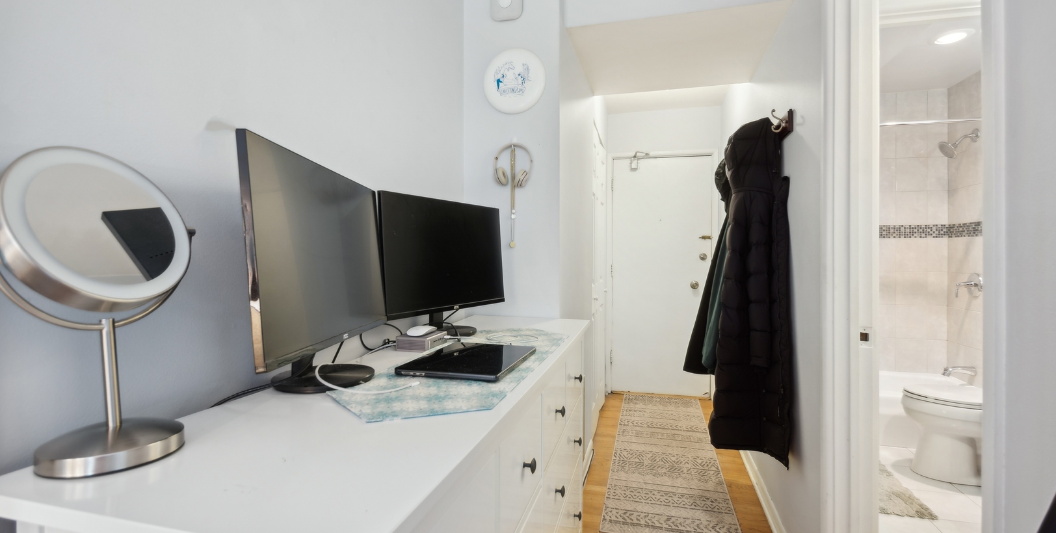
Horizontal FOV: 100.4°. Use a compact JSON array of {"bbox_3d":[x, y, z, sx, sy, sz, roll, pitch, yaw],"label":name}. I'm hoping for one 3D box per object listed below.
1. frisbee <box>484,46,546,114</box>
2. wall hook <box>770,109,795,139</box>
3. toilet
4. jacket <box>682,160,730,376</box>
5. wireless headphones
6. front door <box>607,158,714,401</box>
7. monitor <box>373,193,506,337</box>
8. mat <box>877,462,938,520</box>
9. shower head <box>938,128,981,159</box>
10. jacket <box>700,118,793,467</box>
[{"bbox_3d":[-0.060,-0.792,1.875,0.275,0.275,0.030,0,1,15],"label":"frisbee"},{"bbox_3d":[1.018,-0.576,1.780,0.065,0.110,0.120,0,1,15],"label":"wall hook"},{"bbox_3d":[2.607,0.774,2.519,0.720,0.760,0.420,0,1,15],"label":"toilet"},{"bbox_3d":[0.996,-0.033,2.268,0.370,1.130,0.370,0,1,15],"label":"jacket"},{"bbox_3d":[-0.061,-0.426,1.845,0.168,0.188,0.075,0,1,15],"label":"wireless headphones"},{"bbox_3d":[1.195,0.089,3.950,0.845,2.130,0.070,0,1,15],"label":"front door"},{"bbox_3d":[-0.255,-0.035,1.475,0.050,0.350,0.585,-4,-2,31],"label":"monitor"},{"bbox_3d":[1.731,1.145,2.461,0.540,0.025,0.800,0,1,15],"label":"mat"},{"bbox_3d":[3.024,-0.887,3.095,0.210,0.190,0.100,0,1,15],"label":"shower head"},{"bbox_3d":[0.938,0.083,1.895,0.280,1.380,0.390,0,1,15],"label":"jacket"}]

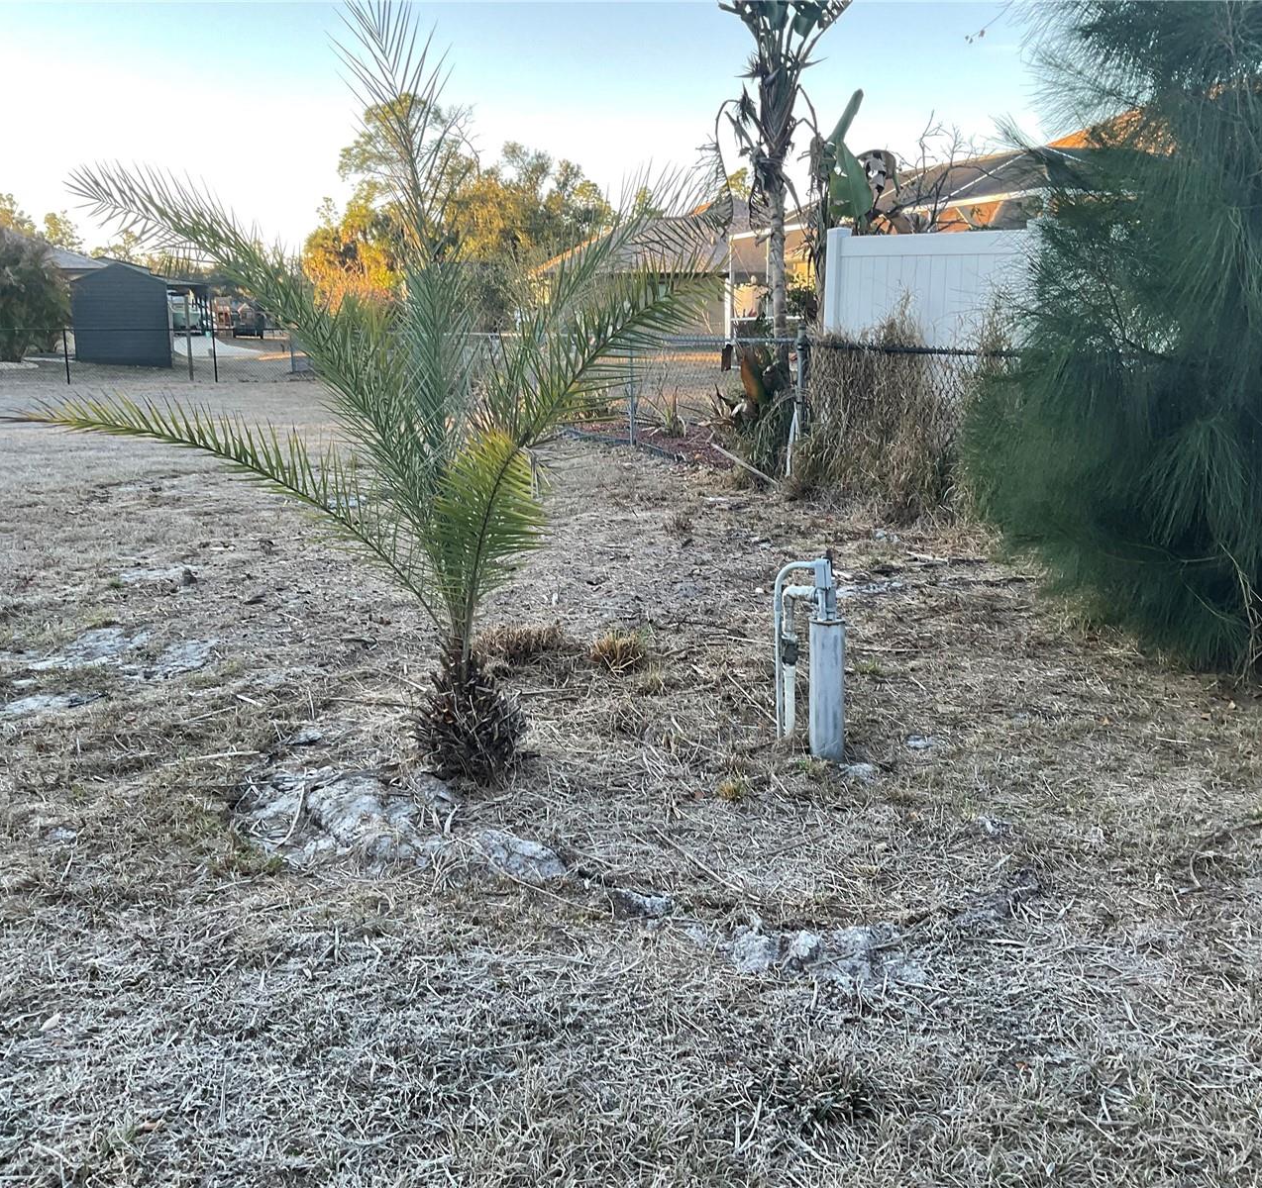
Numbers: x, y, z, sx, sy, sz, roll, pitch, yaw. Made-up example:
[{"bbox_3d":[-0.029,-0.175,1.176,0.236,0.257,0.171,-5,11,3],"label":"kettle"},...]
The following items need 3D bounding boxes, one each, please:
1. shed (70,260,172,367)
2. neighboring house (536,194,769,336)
[{"bbox_3d":[-14.500,-7.950,37.900,2.500,2.800,3.000,-4,13,-19],"label":"shed"},{"bbox_3d":[2.000,-13.080,52.400,11.500,5.800,11.000,0,12,0],"label":"neighboring house"}]

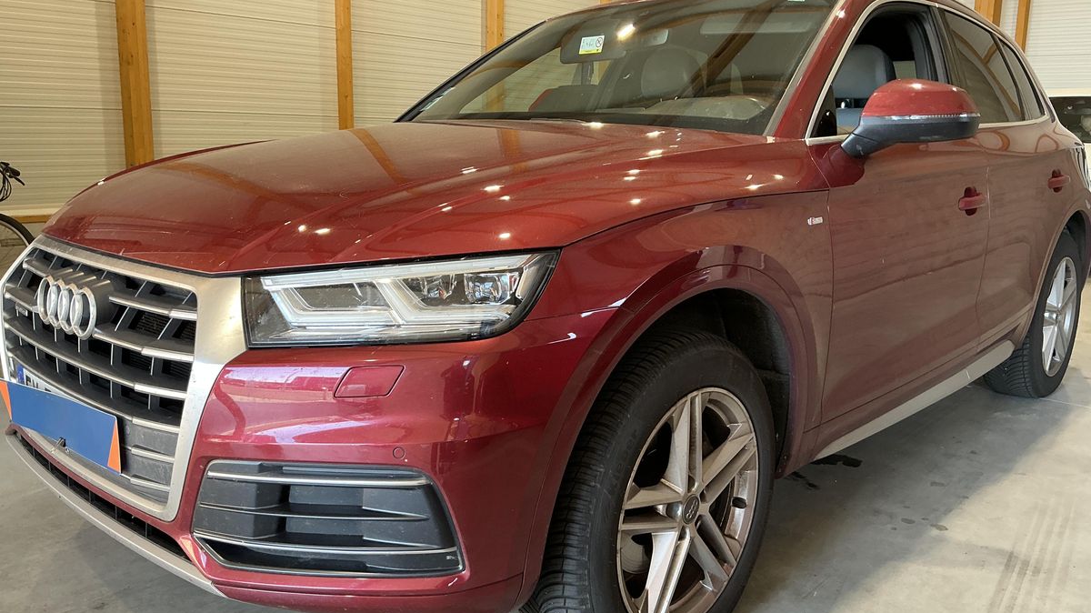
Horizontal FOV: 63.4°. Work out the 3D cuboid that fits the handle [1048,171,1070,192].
[{"bbox_3d":[2.066,-0.501,3.564,0.060,0.082,0.215,10,15,43],"label":"handle"}]

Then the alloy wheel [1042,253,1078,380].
[{"bbox_3d":[2.193,0.037,3.919,0.190,0.523,0.523,10,15,43],"label":"alloy wheel"}]

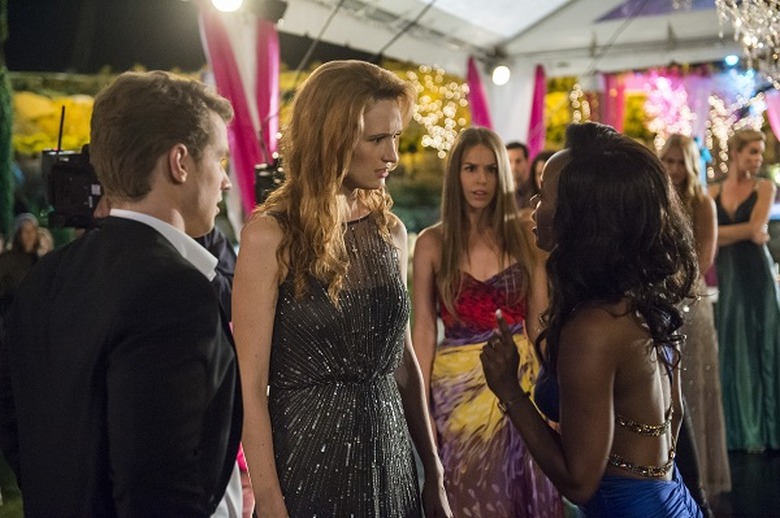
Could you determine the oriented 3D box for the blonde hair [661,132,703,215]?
[{"bbox_3d":[1.378,-0.391,5.750,0.210,0.400,0.220,2,4,32],"label":"blonde hair"}]

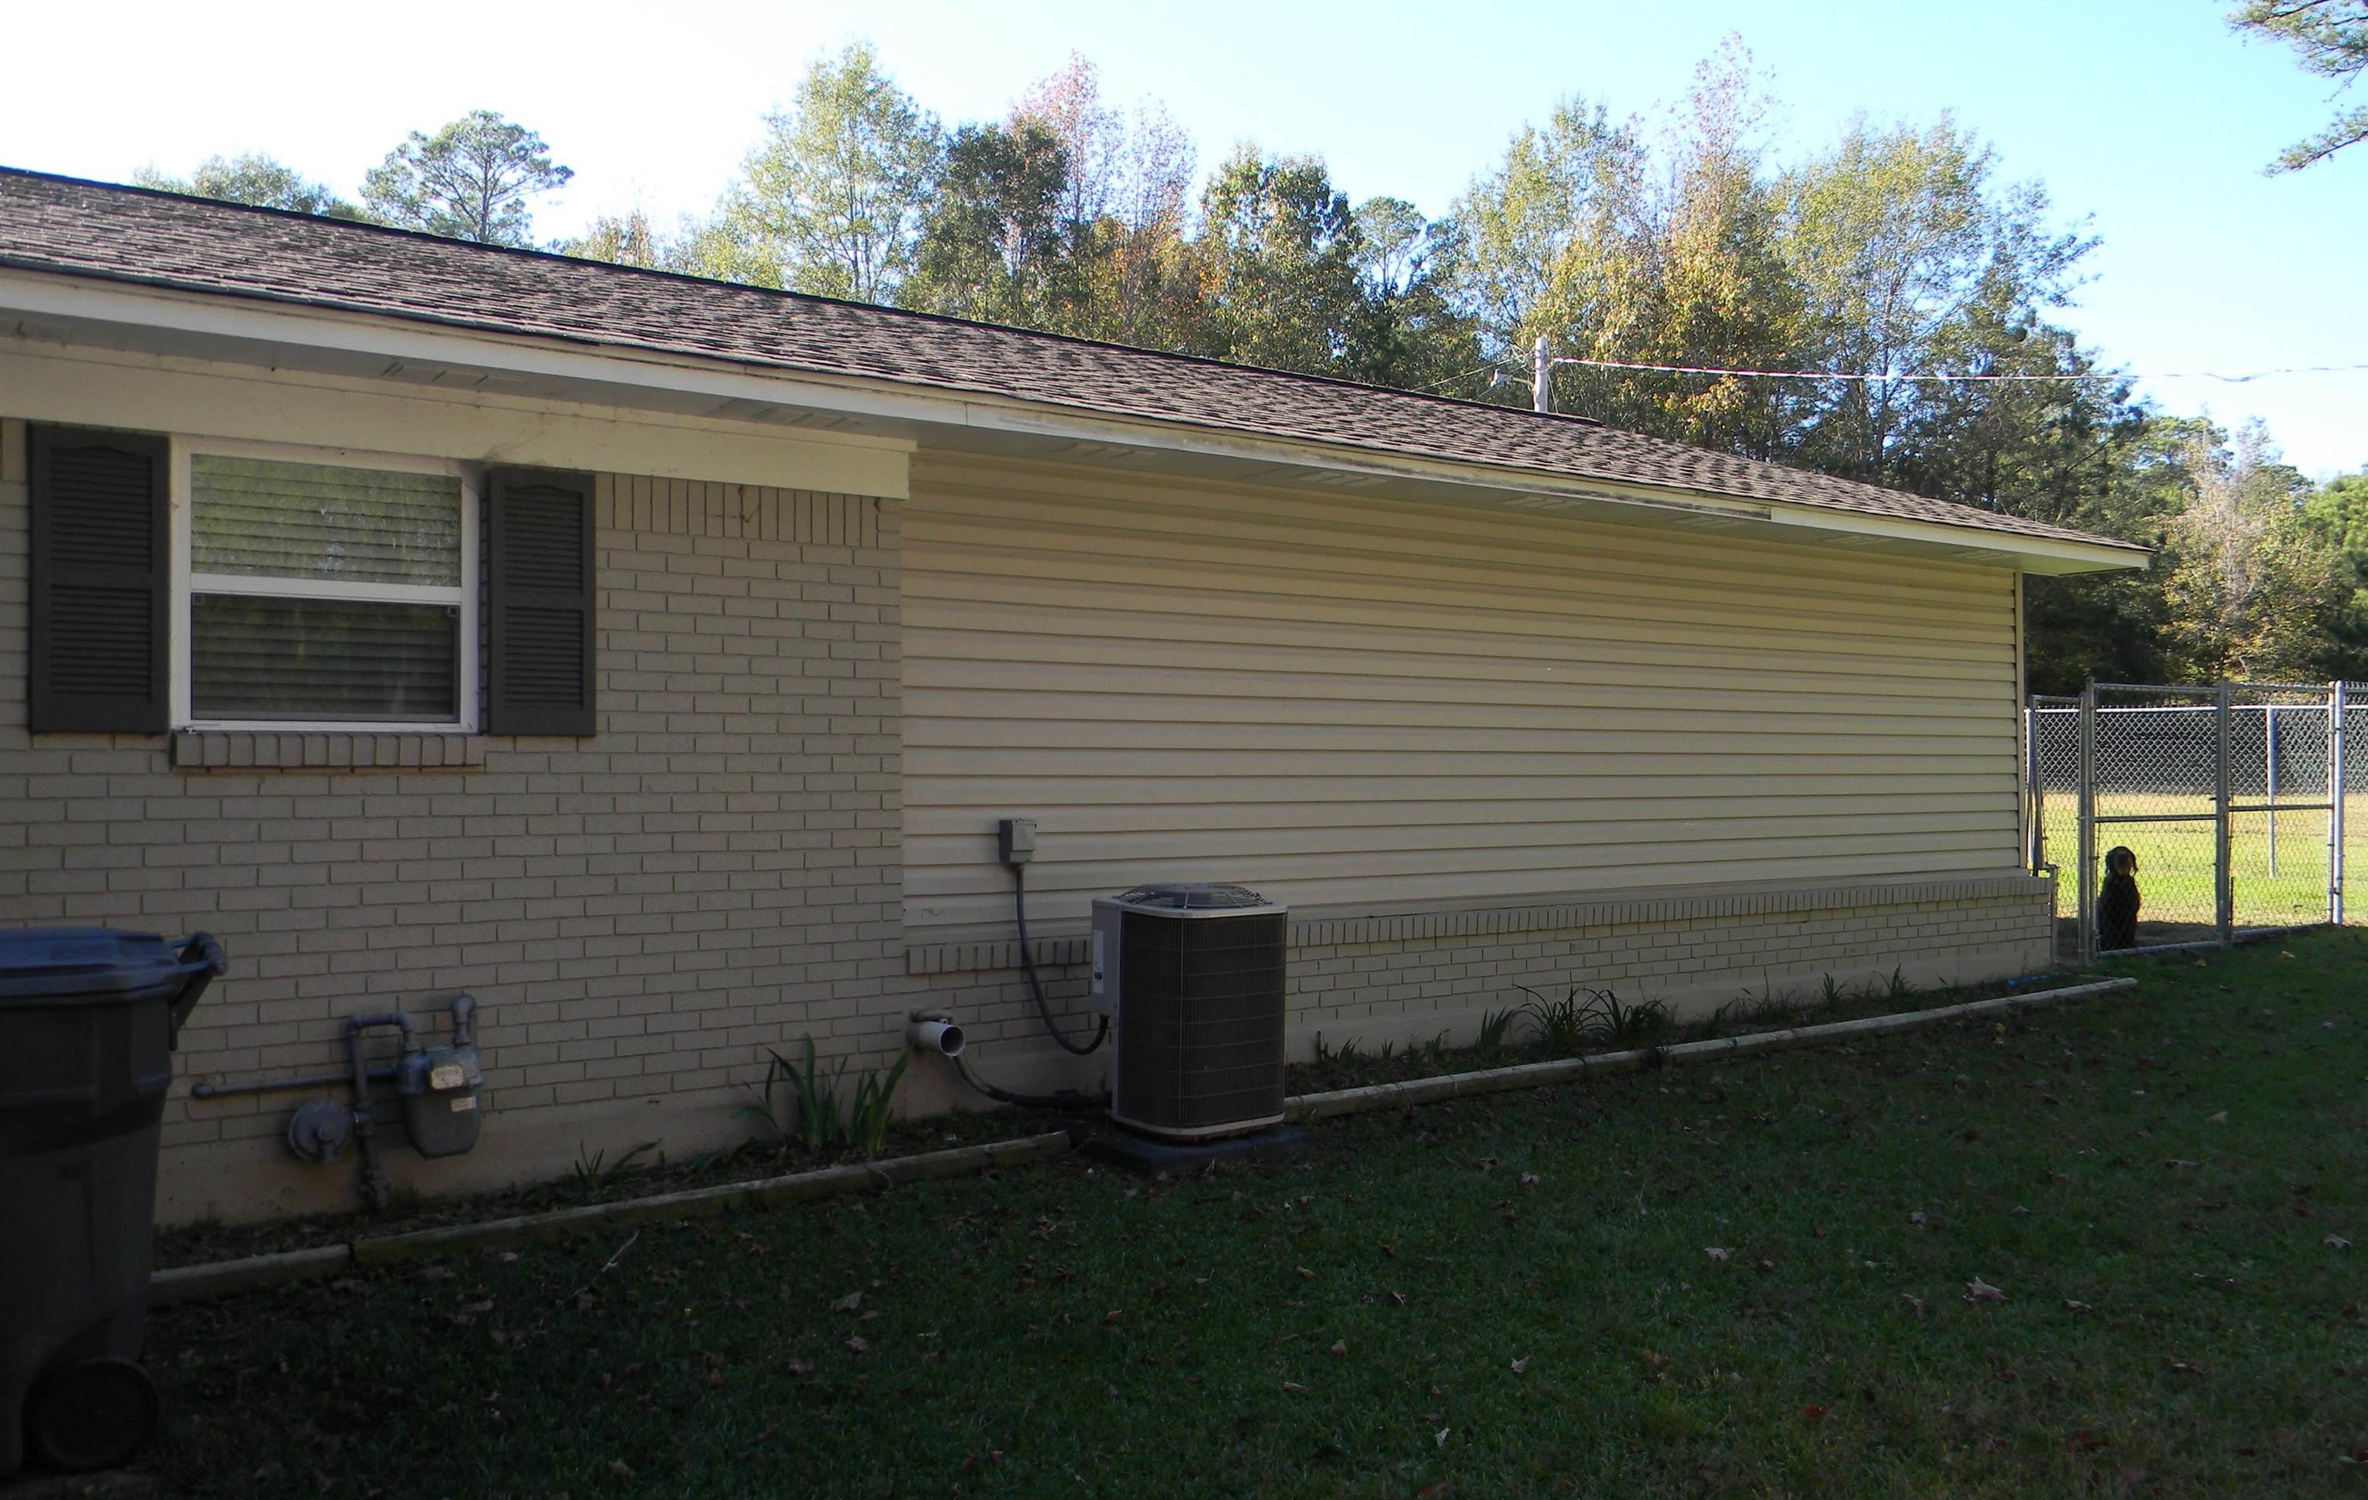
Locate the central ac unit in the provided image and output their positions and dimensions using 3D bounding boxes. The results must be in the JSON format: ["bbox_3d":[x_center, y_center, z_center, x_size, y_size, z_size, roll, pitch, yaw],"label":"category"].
[{"bbox_3d":[0.032,0.953,7.200,0.560,0.865,0.560,0,-1,-42],"label":"central ac unit"}]

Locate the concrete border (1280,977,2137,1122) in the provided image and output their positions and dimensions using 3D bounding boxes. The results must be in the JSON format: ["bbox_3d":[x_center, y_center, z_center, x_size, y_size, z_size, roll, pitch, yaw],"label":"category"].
[{"bbox_3d":[2.949,1.429,9.527,6.750,0.080,0.105,0,0,-36],"label":"concrete border"}]

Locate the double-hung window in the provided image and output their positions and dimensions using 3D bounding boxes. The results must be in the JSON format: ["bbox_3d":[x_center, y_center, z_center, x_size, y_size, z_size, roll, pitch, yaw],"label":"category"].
[{"bbox_3d":[-2.686,-0.496,6.038,0.895,0.885,0.080,0,-1,-36],"label":"double-hung window"}]

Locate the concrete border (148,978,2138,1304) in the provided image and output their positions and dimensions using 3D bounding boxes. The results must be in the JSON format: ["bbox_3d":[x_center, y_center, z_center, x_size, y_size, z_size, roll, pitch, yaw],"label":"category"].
[{"bbox_3d":[1.366,1.442,8.362,10.680,0.080,0.105,-1,0,-36],"label":"concrete border"}]

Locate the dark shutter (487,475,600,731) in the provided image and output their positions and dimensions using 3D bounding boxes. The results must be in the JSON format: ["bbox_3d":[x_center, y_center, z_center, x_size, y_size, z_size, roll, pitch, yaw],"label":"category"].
[{"bbox_3d":[-2.132,-0.485,6.365,0.355,0.885,0.035,0,-1,-36],"label":"dark shutter"}]

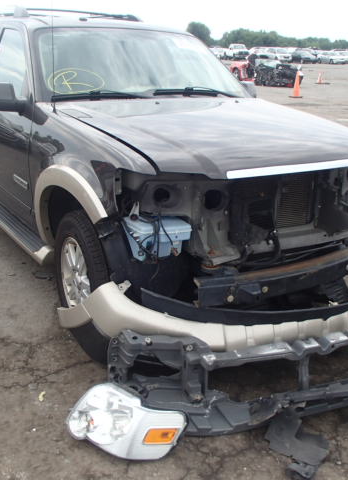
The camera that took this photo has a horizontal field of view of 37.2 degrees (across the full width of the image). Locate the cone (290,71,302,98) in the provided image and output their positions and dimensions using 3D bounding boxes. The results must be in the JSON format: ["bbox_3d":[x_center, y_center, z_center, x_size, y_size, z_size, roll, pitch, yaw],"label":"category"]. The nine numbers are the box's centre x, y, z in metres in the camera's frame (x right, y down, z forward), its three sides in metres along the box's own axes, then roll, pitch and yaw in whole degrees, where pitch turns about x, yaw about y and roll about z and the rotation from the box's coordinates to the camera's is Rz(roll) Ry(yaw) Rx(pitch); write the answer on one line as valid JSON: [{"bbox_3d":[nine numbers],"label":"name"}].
[{"bbox_3d":[4.310,-5.464,18.101,0.390,0.900,0.390,5,21,12],"label":"cone"}]

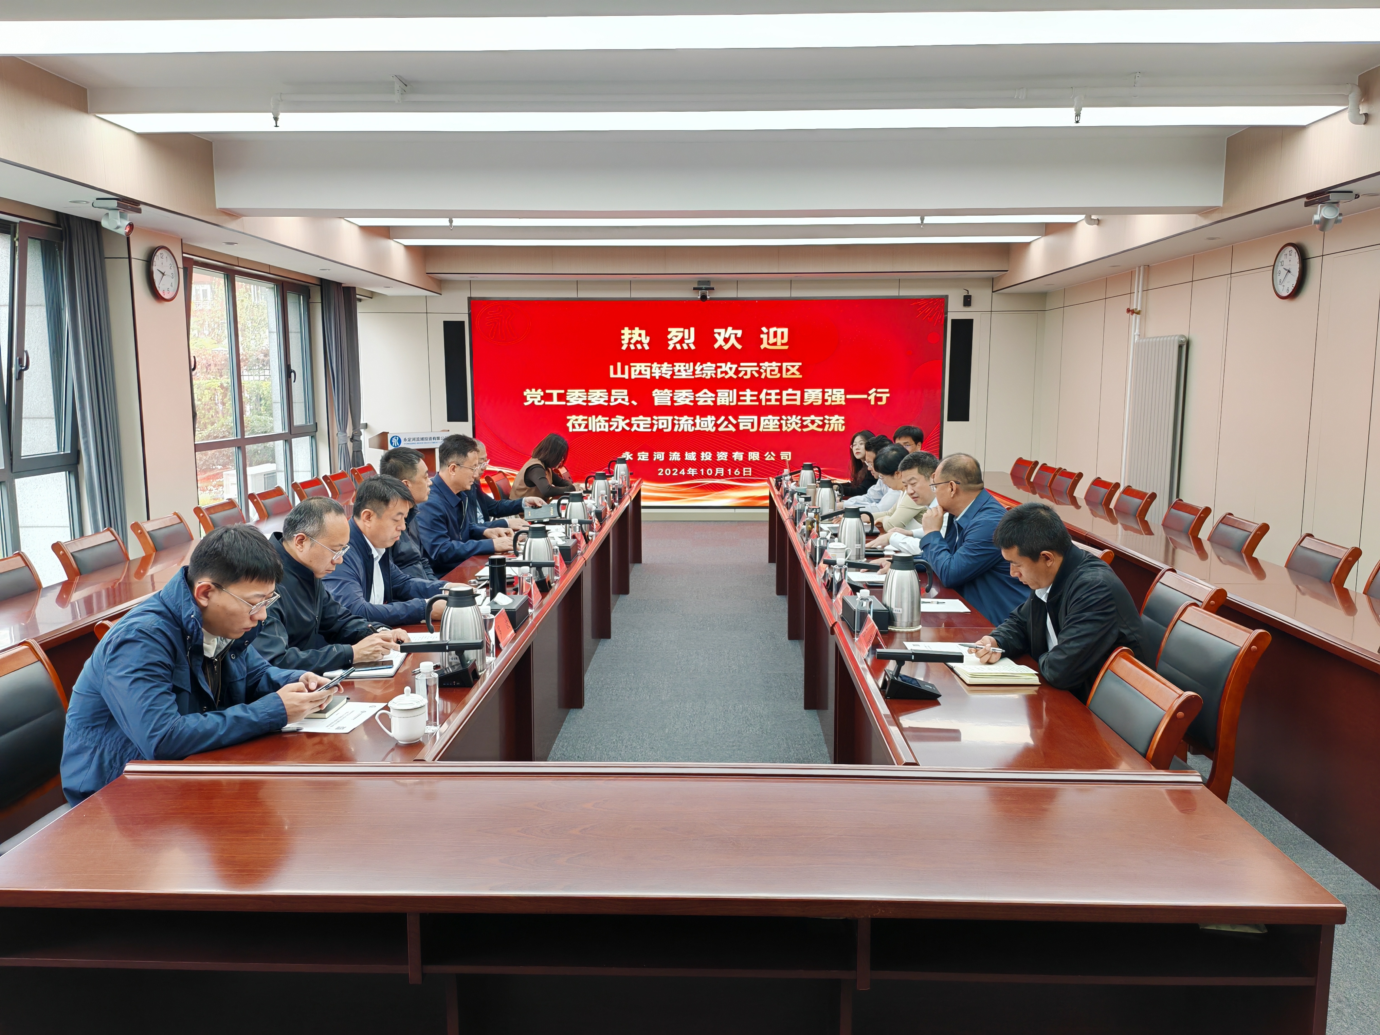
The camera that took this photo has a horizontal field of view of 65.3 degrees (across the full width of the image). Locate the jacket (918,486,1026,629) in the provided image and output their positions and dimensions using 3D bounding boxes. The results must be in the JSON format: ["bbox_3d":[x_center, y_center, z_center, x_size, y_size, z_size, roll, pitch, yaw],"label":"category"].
[{"bbox_3d":[1.273,0.209,4.624,0.560,0.660,0.560,0,7,2],"label":"jacket"}]

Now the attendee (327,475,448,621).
[{"bbox_3d":[-1.252,0.448,4.306,0.690,1.255,0.560,1,8,7],"label":"attendee"}]

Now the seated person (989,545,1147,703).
[{"bbox_3d":[1.132,0.584,3.336,0.600,1.260,0.520,0,8,2],"label":"seated person"}]

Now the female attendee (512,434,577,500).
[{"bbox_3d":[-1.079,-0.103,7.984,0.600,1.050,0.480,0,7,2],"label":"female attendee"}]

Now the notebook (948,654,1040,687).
[{"bbox_3d":[0.936,0.468,3.332,0.215,0.028,0.290,0,7,0],"label":"notebook"}]

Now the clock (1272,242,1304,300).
[{"bbox_3d":[3.701,-1.531,6.693,0.050,0.350,0.350,0,7,2],"label":"clock"}]

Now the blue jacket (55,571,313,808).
[{"bbox_3d":[-1.308,0.451,2.821,0.620,0.700,0.600,0,8,2],"label":"blue jacket"}]

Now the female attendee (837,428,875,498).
[{"bbox_3d":[1.426,-0.058,8.275,0.660,1.220,0.480,-2,8,-11],"label":"female attendee"}]

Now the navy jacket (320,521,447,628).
[{"bbox_3d":[-1.175,0.314,3.986,0.520,0.640,0.550,0,7,2],"label":"navy jacket"}]

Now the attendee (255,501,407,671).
[{"bbox_3d":[-1.263,0.542,3.567,0.700,1.260,0.570,1,7,5],"label":"attendee"}]

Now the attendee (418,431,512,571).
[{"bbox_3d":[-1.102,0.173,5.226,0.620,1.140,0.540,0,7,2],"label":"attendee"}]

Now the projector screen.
[{"bbox_3d":[0.189,-1.263,11.990,5.298,2.359,0.080,0,7,2],"label":"projector screen"}]

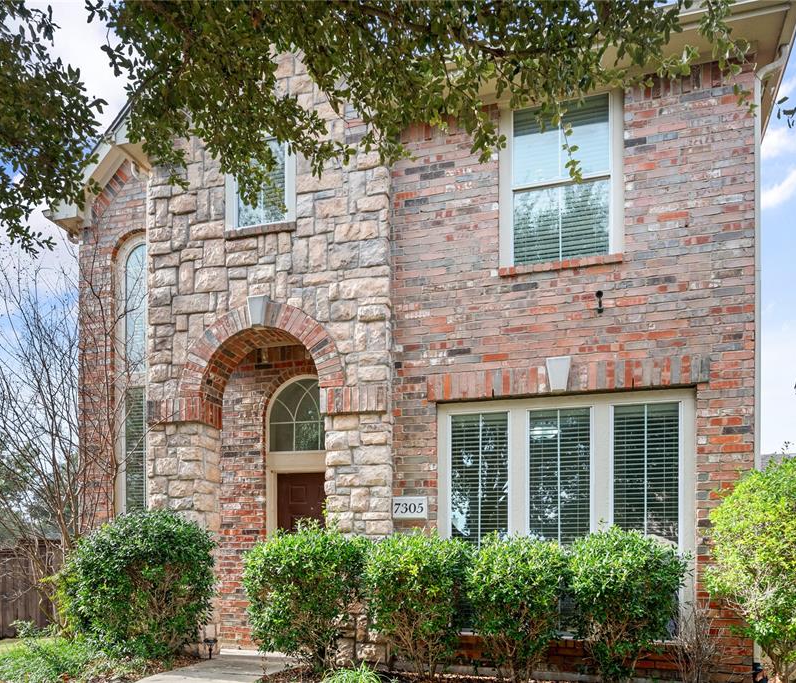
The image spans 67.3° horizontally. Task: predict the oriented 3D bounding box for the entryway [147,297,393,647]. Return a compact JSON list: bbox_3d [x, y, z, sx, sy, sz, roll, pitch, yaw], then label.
[{"bbox_3d":[-1.314,1.368,6.405,2.852,3.637,0.600,0,0,18],"label":"entryway"}]

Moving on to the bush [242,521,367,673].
[{"bbox_3d":[-0.872,2.378,5.570,1.080,1.380,0.980,0,0,18],"label":"bush"}]

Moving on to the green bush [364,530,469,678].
[{"bbox_3d":[0.162,2.298,5.240,0.880,1.270,0.850,0,0,0],"label":"green bush"}]

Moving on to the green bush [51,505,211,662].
[{"bbox_3d":[-2.658,2.461,6.050,1.550,1.500,1.350,0,0,18],"label":"green bush"}]

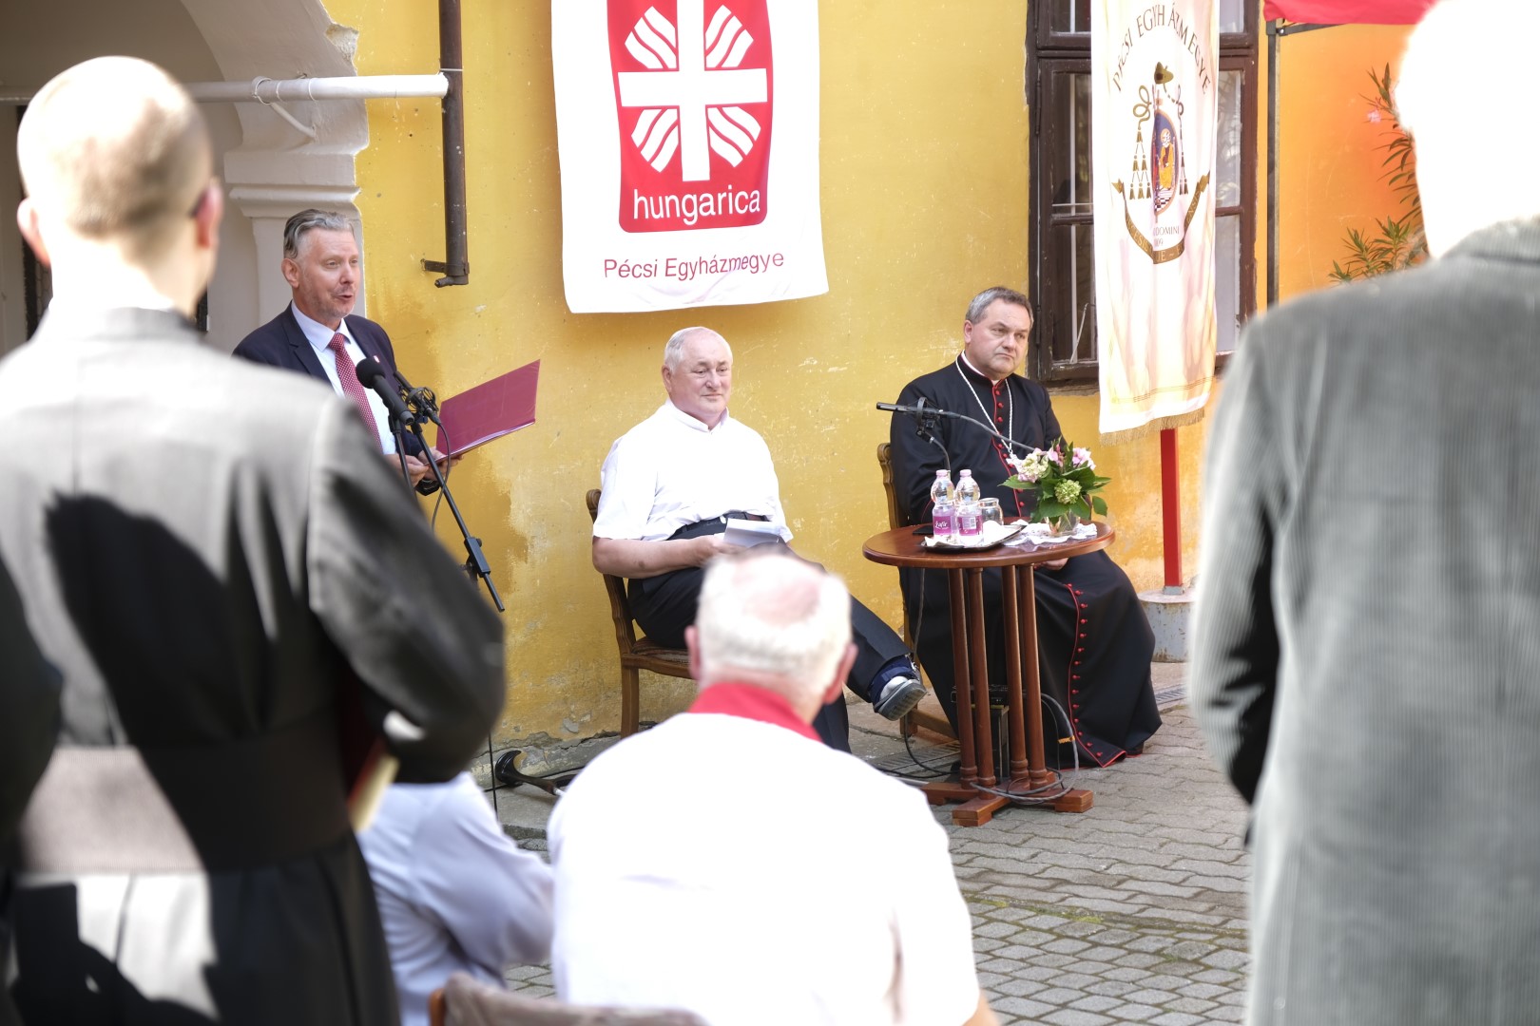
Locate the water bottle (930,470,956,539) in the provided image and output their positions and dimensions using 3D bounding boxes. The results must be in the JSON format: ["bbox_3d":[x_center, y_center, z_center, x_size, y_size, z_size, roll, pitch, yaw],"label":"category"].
[{"bbox_3d":[0.469,-0.029,9.711,0.068,0.192,0.068,-4,9,0],"label":"water bottle"}]

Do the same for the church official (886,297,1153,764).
[{"bbox_3d":[0.709,0.029,10.358,0.640,1.320,0.880,-9,11,-38],"label":"church official"}]

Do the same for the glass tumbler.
[{"bbox_3d":[0.614,-0.001,9.857,0.072,0.085,0.072,-4,9,1],"label":"glass tumbler"}]

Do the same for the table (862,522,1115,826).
[{"bbox_3d":[0.625,0.438,9.727,0.695,0.740,0.695,-4,9,1],"label":"table"}]

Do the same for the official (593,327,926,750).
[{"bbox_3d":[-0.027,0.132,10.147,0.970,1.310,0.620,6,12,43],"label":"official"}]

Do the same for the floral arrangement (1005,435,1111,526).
[{"bbox_3d":[0.781,-0.077,9.704,0.295,0.262,0.270,-4,9,0],"label":"floral arrangement"}]

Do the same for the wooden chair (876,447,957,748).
[{"bbox_3d":[0.689,0.218,10.574,0.500,0.930,0.560,-8,11,-32],"label":"wooden chair"}]

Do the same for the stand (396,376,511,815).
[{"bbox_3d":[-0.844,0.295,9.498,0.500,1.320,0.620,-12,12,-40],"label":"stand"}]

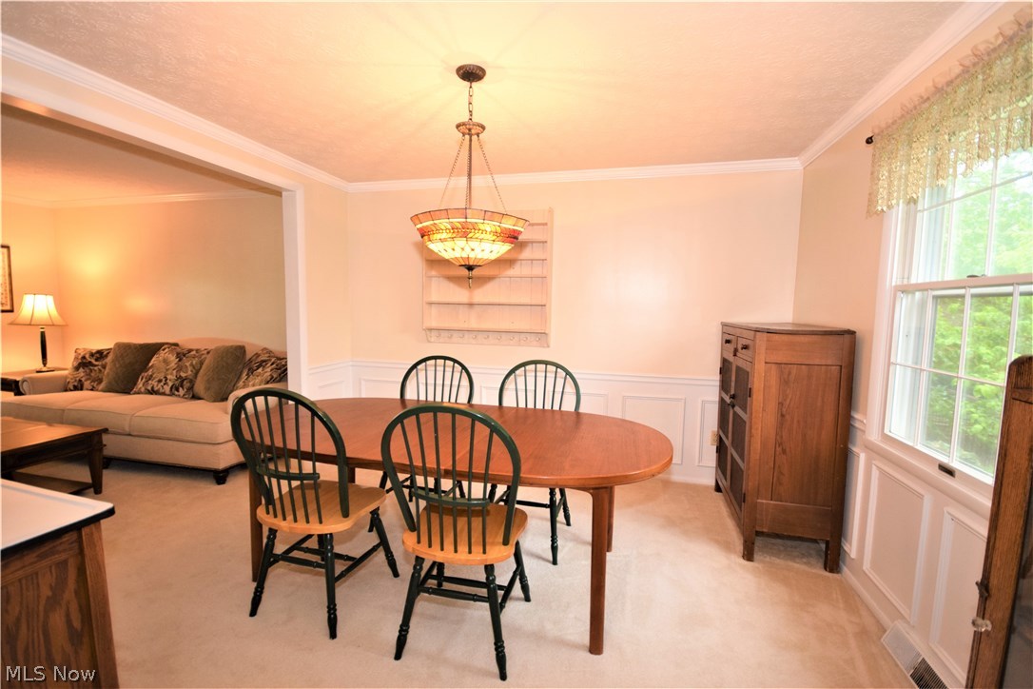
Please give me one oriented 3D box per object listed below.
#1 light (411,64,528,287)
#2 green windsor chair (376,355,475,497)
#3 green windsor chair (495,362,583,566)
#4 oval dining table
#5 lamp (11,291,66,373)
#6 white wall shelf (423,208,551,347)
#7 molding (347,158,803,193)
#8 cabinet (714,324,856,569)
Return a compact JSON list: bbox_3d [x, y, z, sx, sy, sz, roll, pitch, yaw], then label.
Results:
[{"bbox_3d":[-0.212,-0.756,2.004,0.585,0.978,0.585,3,5,15],"label":"light"},{"bbox_3d":[-0.583,0.605,2.716,0.520,1.030,0.520,3,5,15],"label":"green windsor chair"},{"bbox_3d":[0.078,0.636,2.537,0.515,1.030,0.520,3,5,15],"label":"green windsor chair"},{"bbox_3d":[-0.367,0.796,2.281,2.220,0.739,1.070,2,5,13],"label":"oval dining table"},{"bbox_3d":[-4.687,-0.114,4.268,0.405,0.765,0.405,3,5,15],"label":"lamp"},{"bbox_3d":[-0.251,-0.556,3.594,1.100,1.120,0.110,3,6,16],"label":"white wall shelf"},{"bbox_3d":[0.239,-1.329,3.436,3.650,0.070,0.060,3,5,14],"label":"molding"},{"bbox_3d":[1.607,0.528,2.726,0.472,1.275,0.970,3,5,15],"label":"cabinet"}]

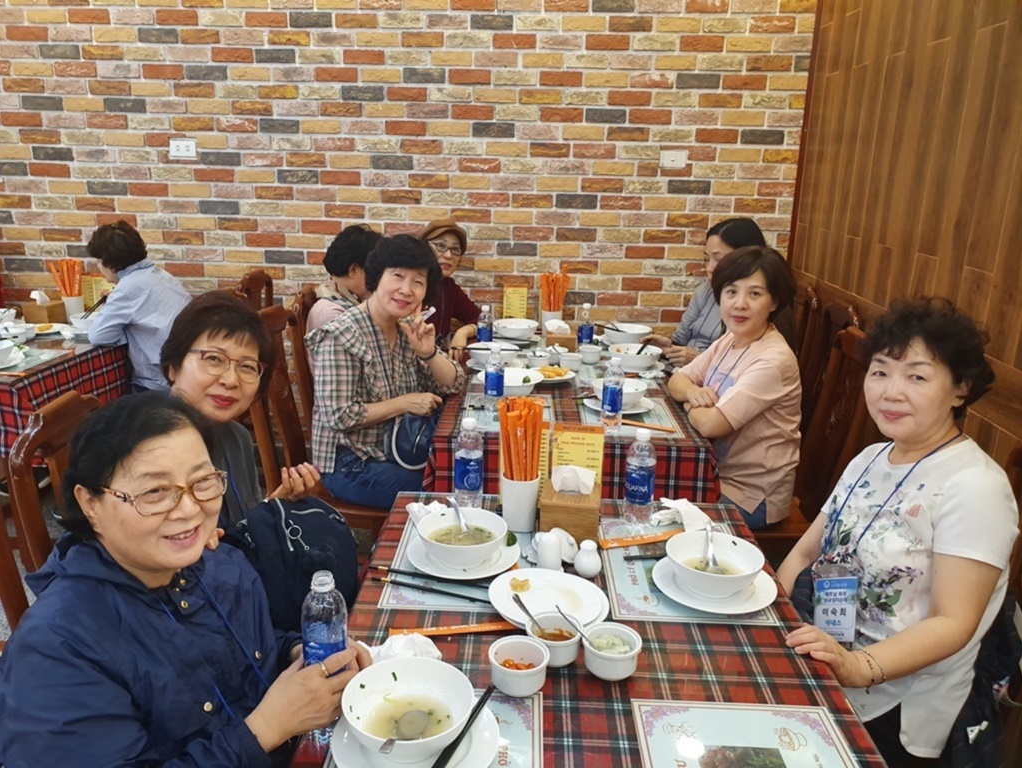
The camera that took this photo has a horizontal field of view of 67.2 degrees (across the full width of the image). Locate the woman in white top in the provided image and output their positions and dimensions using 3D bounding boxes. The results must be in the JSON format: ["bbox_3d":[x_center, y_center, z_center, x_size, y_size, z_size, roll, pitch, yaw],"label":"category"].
[{"bbox_3d":[0.654,0.481,1.460,0.580,1.280,0.480,-5,16,-21],"label":"woman in white top"}]

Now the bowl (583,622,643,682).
[{"bbox_3d":[0.160,0.427,1.222,0.093,0.049,0.093,2,16,2],"label":"bowl"}]

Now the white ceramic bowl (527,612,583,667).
[{"bbox_3d":[0.071,0.415,1.249,0.092,0.048,0.092,1,16,0],"label":"white ceramic bowl"}]

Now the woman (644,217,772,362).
[{"bbox_3d":[0.797,0.028,3.074,0.600,1.310,0.470,-3,16,-16],"label":"woman"}]

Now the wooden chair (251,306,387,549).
[{"bbox_3d":[-0.573,0.266,2.667,0.530,1.050,0.440,5,16,11],"label":"wooden chair"}]

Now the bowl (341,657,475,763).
[{"bbox_3d":[-0.137,0.451,1.037,0.177,0.068,0.177,1,16,0],"label":"bowl"}]

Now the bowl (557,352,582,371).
[{"bbox_3d":[0.232,-0.083,2.964,0.090,0.048,0.090,1,15,0],"label":"bowl"}]

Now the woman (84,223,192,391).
[{"bbox_3d":[-1.653,-0.085,3.401,0.620,1.255,0.480,3,16,6],"label":"woman"}]

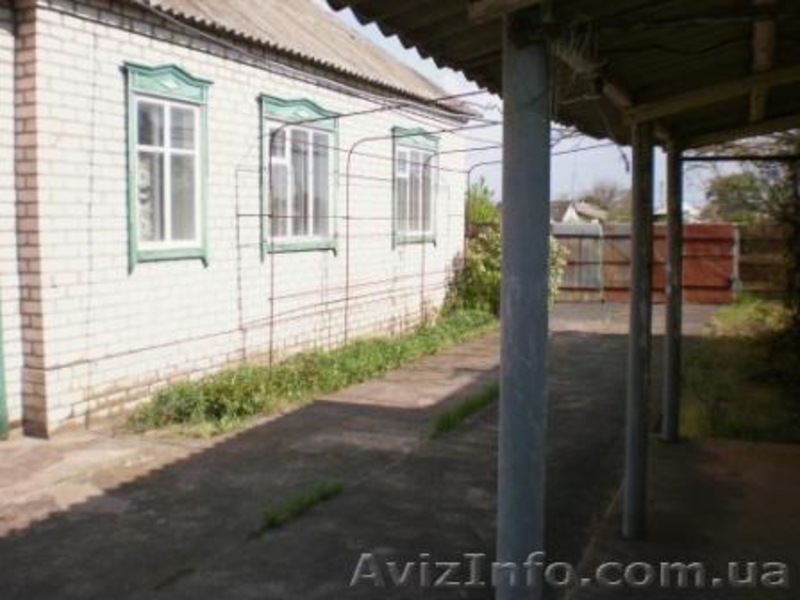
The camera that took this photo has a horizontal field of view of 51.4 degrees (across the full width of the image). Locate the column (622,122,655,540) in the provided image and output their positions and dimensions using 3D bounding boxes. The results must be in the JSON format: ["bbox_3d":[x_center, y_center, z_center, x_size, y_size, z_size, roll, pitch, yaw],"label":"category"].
[{"bbox_3d":[1.186,0.170,4.106,0.109,2.060,0.109,3,6,23],"label":"column"}]

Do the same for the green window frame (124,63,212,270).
[{"bbox_3d":[-1.992,-1.117,7.284,0.100,1.688,1.095,3,6,23],"label":"green window frame"}]

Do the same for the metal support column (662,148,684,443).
[{"bbox_3d":[1.950,-0.028,5.911,0.109,2.085,0.109,3,6,23],"label":"metal support column"}]

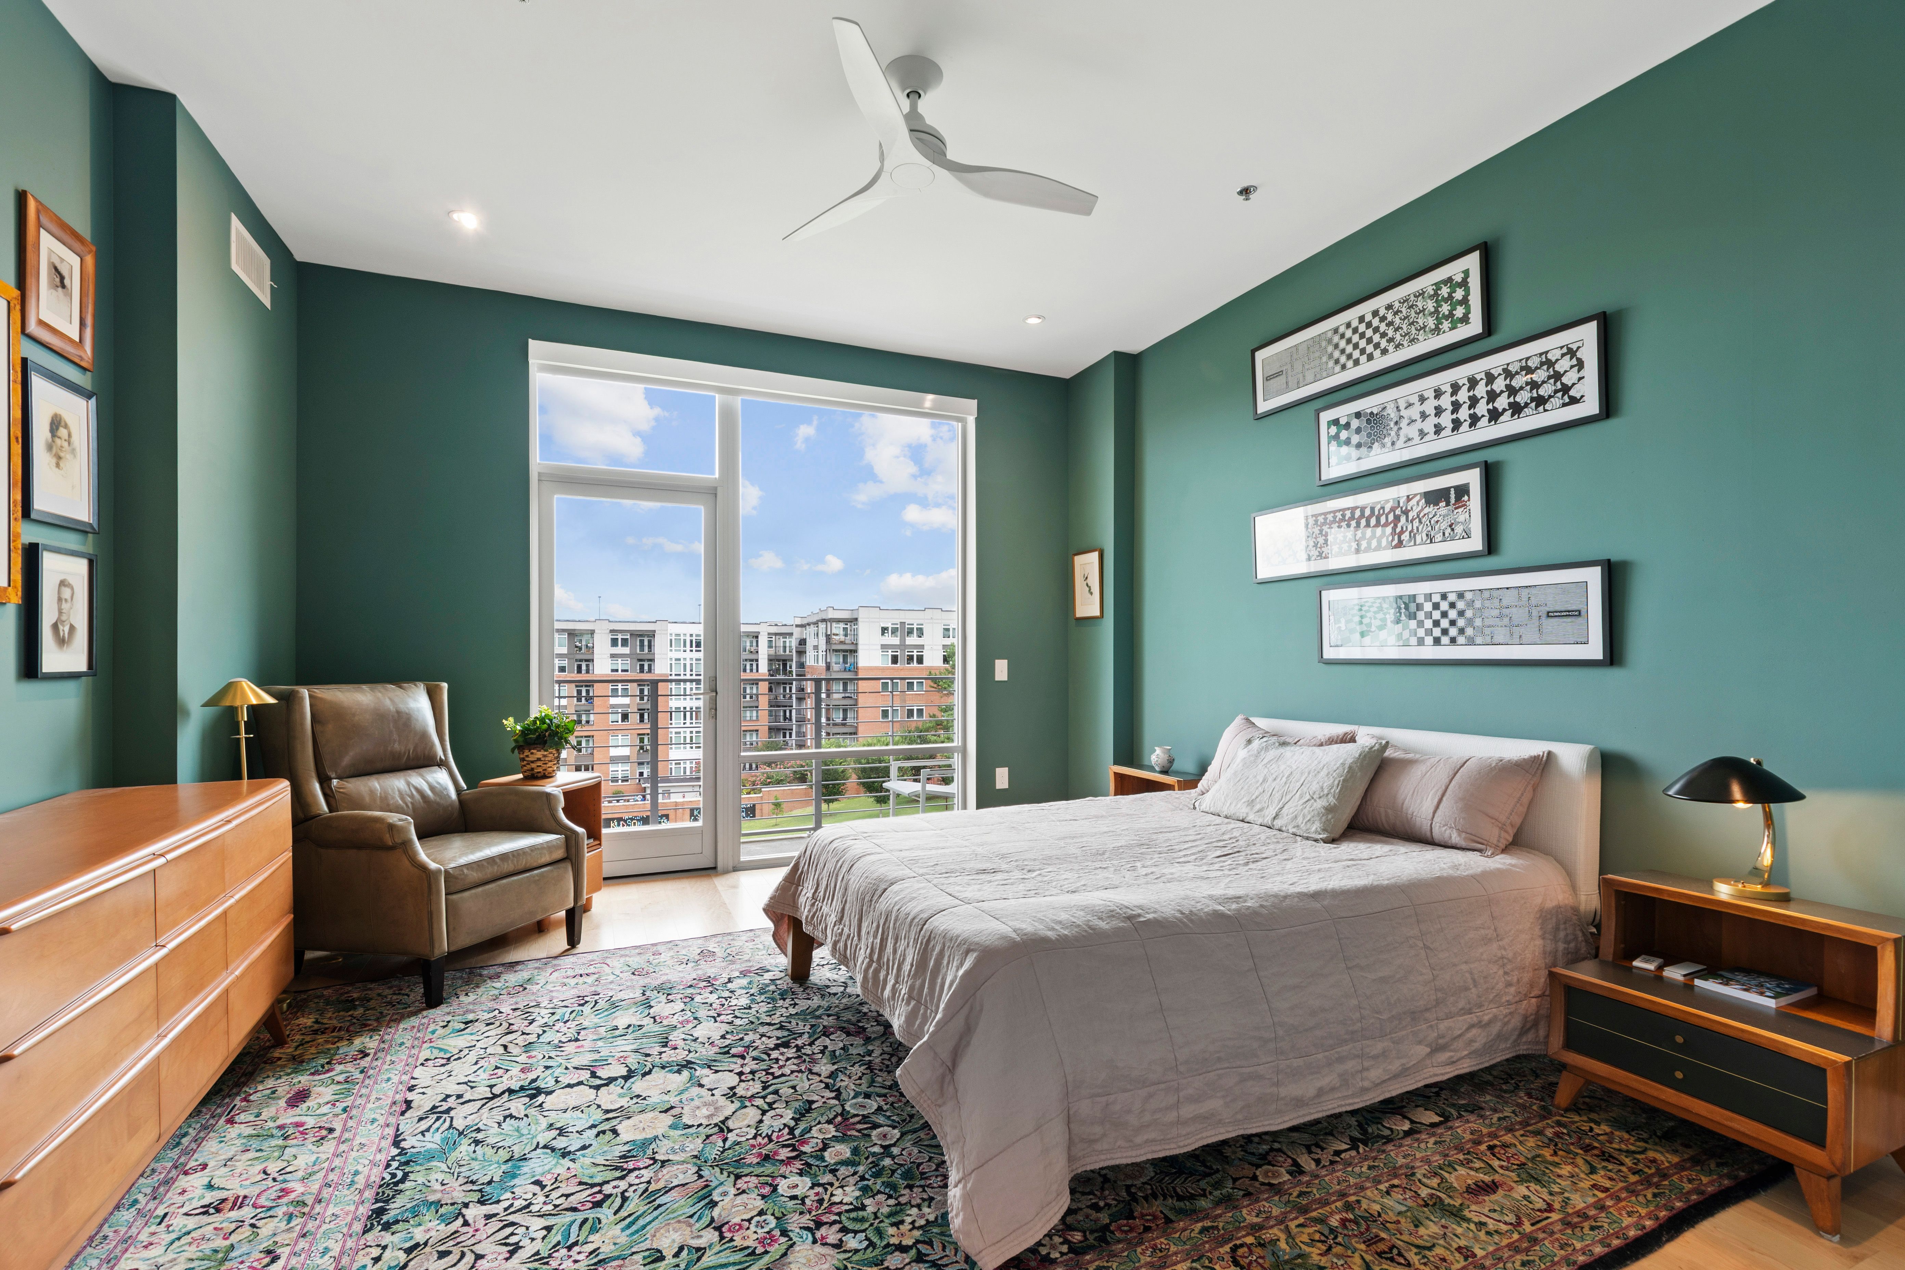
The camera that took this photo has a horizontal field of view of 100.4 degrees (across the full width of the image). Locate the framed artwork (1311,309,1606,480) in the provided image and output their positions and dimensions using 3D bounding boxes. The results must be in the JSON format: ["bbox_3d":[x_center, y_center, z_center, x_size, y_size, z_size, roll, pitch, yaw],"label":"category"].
[{"bbox_3d":[1.899,-0.865,3.104,0.028,0.345,1.120,0,-1,-25],"label":"framed artwork"}]

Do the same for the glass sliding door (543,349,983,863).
[{"bbox_3d":[-0.966,-0.088,4.404,2.436,2.724,0.130,0,-1,-24],"label":"glass sliding door"}]

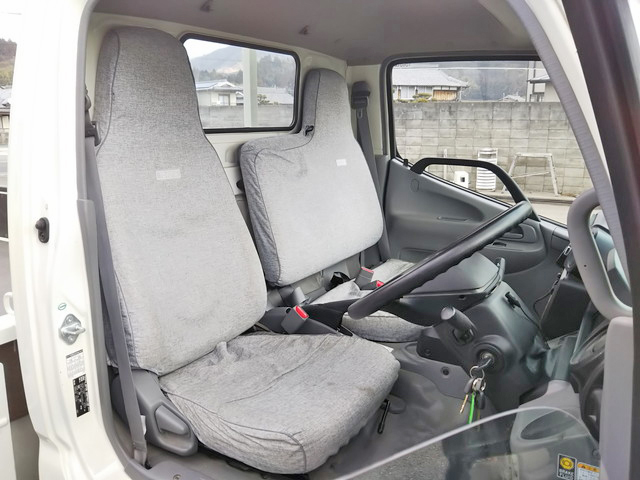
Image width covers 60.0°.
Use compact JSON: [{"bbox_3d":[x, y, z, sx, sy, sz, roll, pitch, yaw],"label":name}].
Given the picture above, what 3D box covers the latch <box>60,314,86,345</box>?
[{"bbox_3d":[-0.515,0.193,1.168,0.032,0.062,0.046,8,15,30],"label":"latch"}]

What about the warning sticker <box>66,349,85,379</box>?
[{"bbox_3d":[-0.527,0.270,1.198,0.005,0.054,0.042,8,15,30],"label":"warning sticker"}]

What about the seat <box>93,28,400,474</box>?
[{"bbox_3d":[-0.193,-0.035,1.352,0.690,0.950,0.520,8,15,30],"label":"seat"}]

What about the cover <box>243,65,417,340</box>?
[{"bbox_3d":[0.173,-0.172,1.921,0.700,0.865,0.800,8,15,30],"label":"cover"}]

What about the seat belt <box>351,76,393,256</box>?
[{"bbox_3d":[0.237,-0.294,2.433,0.250,0.775,0.110,8,15,30],"label":"seat belt"}]

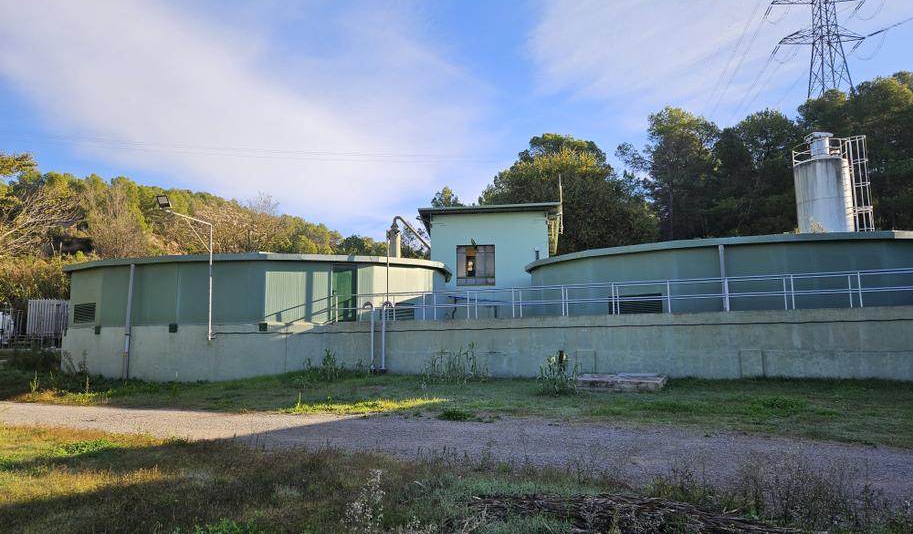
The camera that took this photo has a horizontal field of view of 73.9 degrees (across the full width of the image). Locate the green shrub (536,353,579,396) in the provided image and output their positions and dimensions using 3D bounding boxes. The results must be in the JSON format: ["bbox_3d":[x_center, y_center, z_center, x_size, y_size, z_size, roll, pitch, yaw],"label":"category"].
[{"bbox_3d":[2.804,3.062,17.337,1.100,1.130,0.900,-1,-7,0],"label":"green shrub"}]

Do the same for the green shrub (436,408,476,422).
[{"bbox_3d":[-0.001,2.986,12.360,0.780,0.240,0.600,-1,-7,0],"label":"green shrub"}]

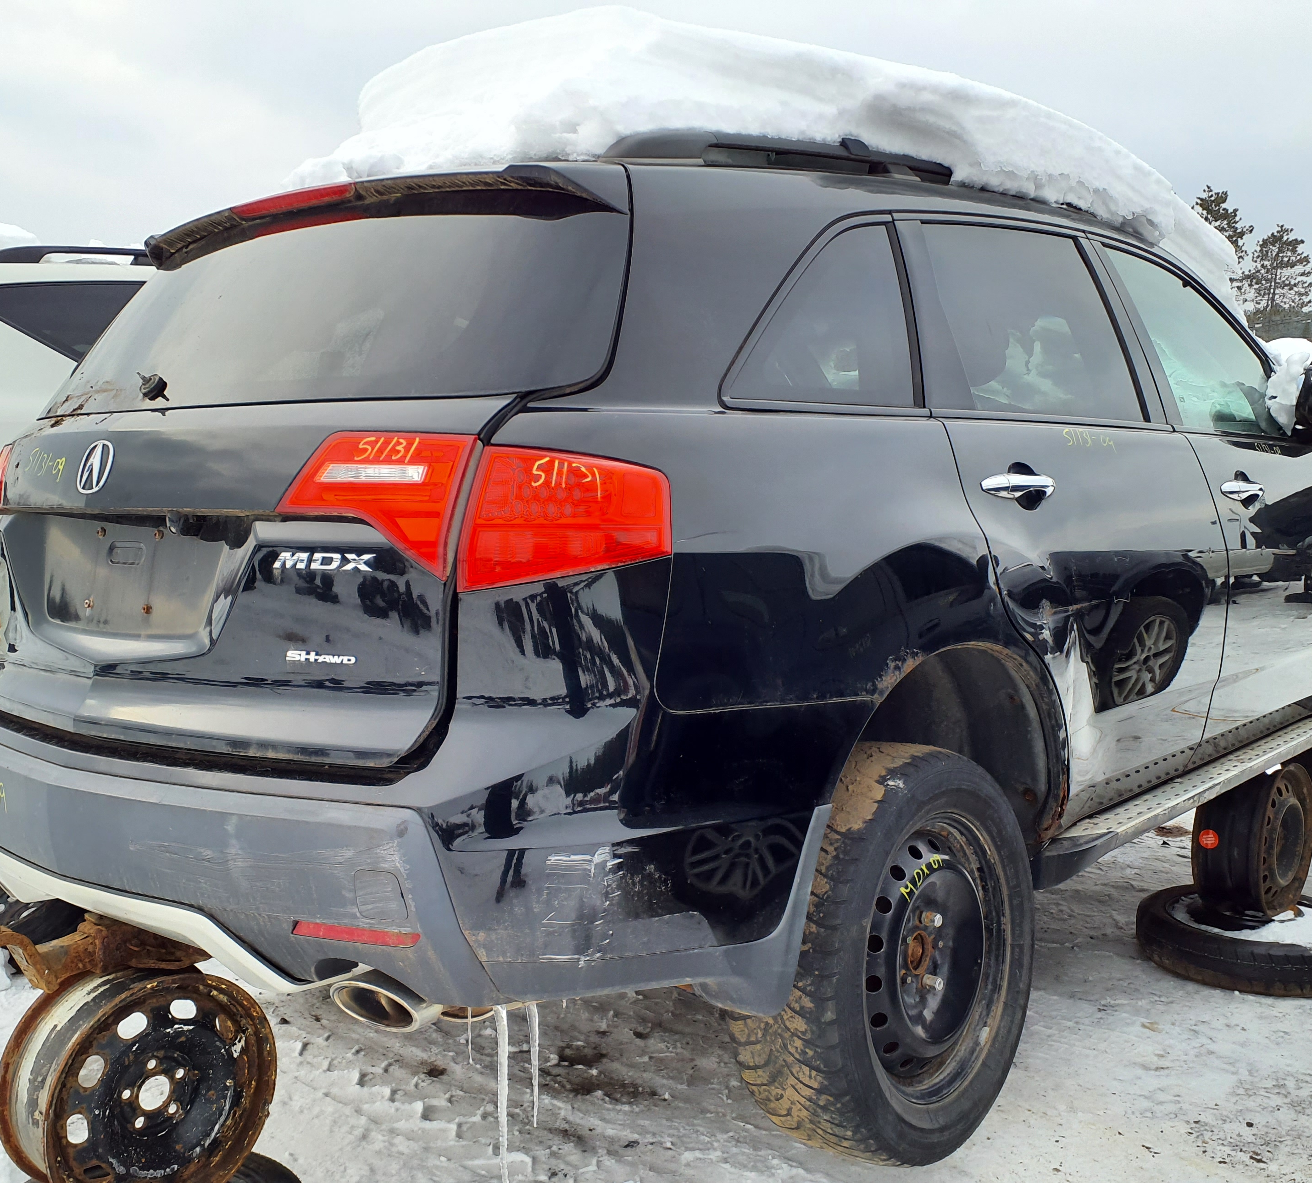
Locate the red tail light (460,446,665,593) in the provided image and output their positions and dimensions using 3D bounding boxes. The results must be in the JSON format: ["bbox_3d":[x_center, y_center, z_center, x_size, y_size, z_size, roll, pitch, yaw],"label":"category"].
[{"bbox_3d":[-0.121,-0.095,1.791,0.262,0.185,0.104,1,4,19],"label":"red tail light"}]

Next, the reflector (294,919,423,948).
[{"bbox_3d":[-0.397,0.452,1.847,0.182,0.022,0.016,1,5,13],"label":"reflector"}]

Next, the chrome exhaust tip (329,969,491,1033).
[{"bbox_3d":[-0.294,0.522,1.812,0.207,0.081,0.157,3,6,41],"label":"chrome exhaust tip"}]

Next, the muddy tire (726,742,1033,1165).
[{"bbox_3d":[0.411,0.625,2.427,0.237,0.712,0.712,-4,1,42],"label":"muddy tire"}]

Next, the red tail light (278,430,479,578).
[{"bbox_3d":[-0.382,-0.119,1.870,0.315,0.200,0.101,1,5,29],"label":"red tail light"}]

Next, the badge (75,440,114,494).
[{"bbox_3d":[-0.881,-0.194,2.184,0.095,0.089,0.010,3,-13,41],"label":"badge"}]

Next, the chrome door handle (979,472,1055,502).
[{"bbox_3d":[0.634,-0.183,2.423,0.051,0.044,0.227,3,6,41],"label":"chrome door handle"}]

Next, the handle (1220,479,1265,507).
[{"bbox_3d":[1.369,-0.237,3.241,0.045,0.048,0.250,4,7,41],"label":"handle"}]

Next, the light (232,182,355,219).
[{"bbox_3d":[-0.618,-0.668,2.393,0.345,0.028,0.032,4,7,41],"label":"light"}]

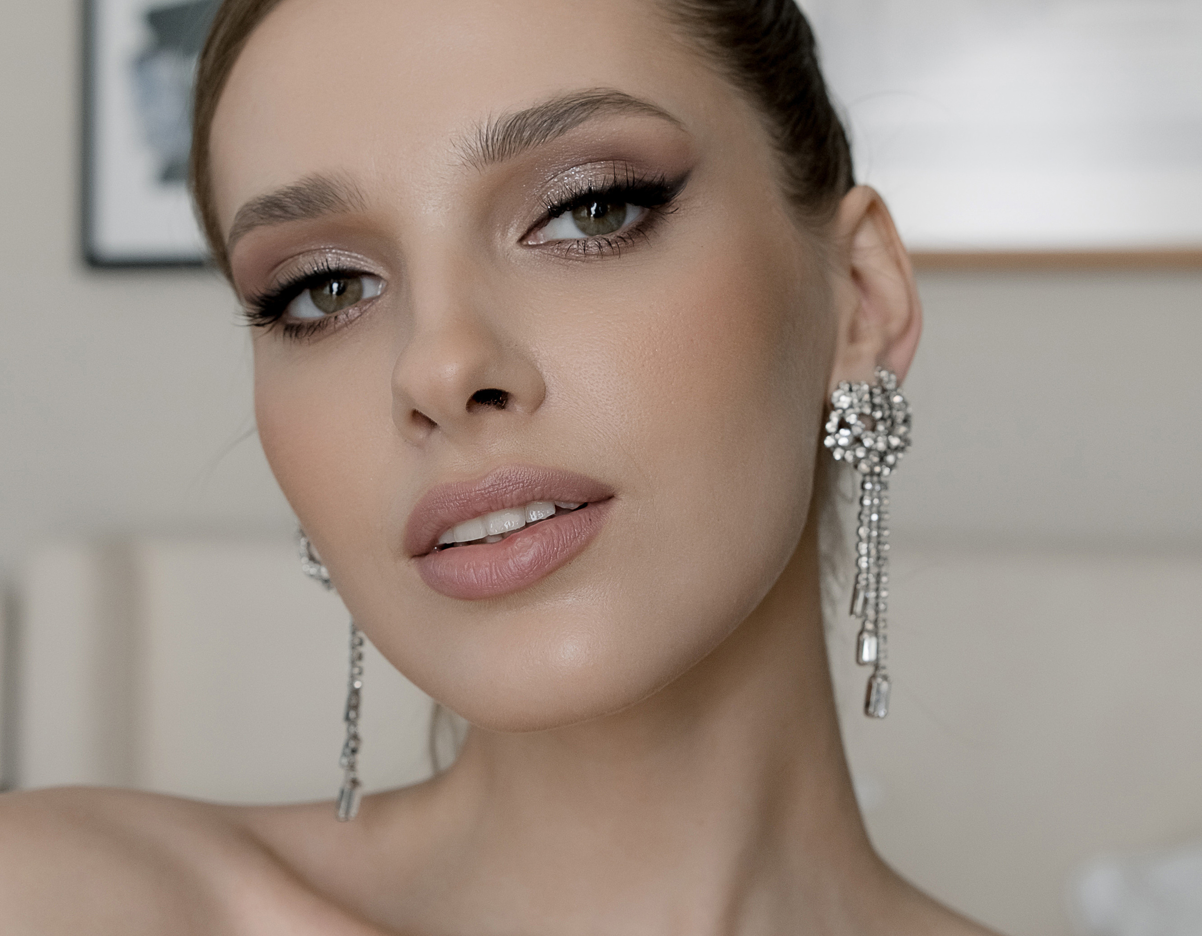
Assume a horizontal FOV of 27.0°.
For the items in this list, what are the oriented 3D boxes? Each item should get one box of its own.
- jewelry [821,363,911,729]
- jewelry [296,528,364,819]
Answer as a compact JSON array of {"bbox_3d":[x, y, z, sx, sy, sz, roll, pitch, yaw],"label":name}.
[{"bbox_3d":[0.066,0.018,0.615,0.024,0.086,0.012,-1,2,-23],"label":"jewelry"},{"bbox_3d":[-0.067,0.051,0.665,0.012,0.085,0.024,-1,2,-37],"label":"jewelry"}]

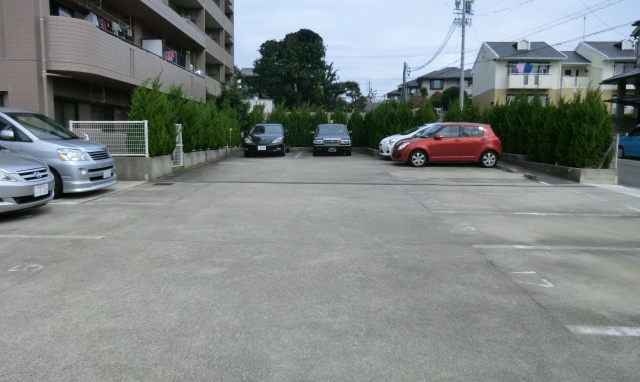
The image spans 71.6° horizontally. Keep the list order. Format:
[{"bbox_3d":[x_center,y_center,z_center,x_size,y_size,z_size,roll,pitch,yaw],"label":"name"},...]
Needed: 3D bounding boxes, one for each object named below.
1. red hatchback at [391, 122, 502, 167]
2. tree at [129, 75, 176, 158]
[{"bbox_3d":[4.330,-1.650,15.450,3.700,1.510,1.690,0,7,2],"label":"red hatchback"},{"bbox_3d":[-4.680,-2.060,12.300,1.250,2.200,1.250,0,7,0],"label":"tree"}]

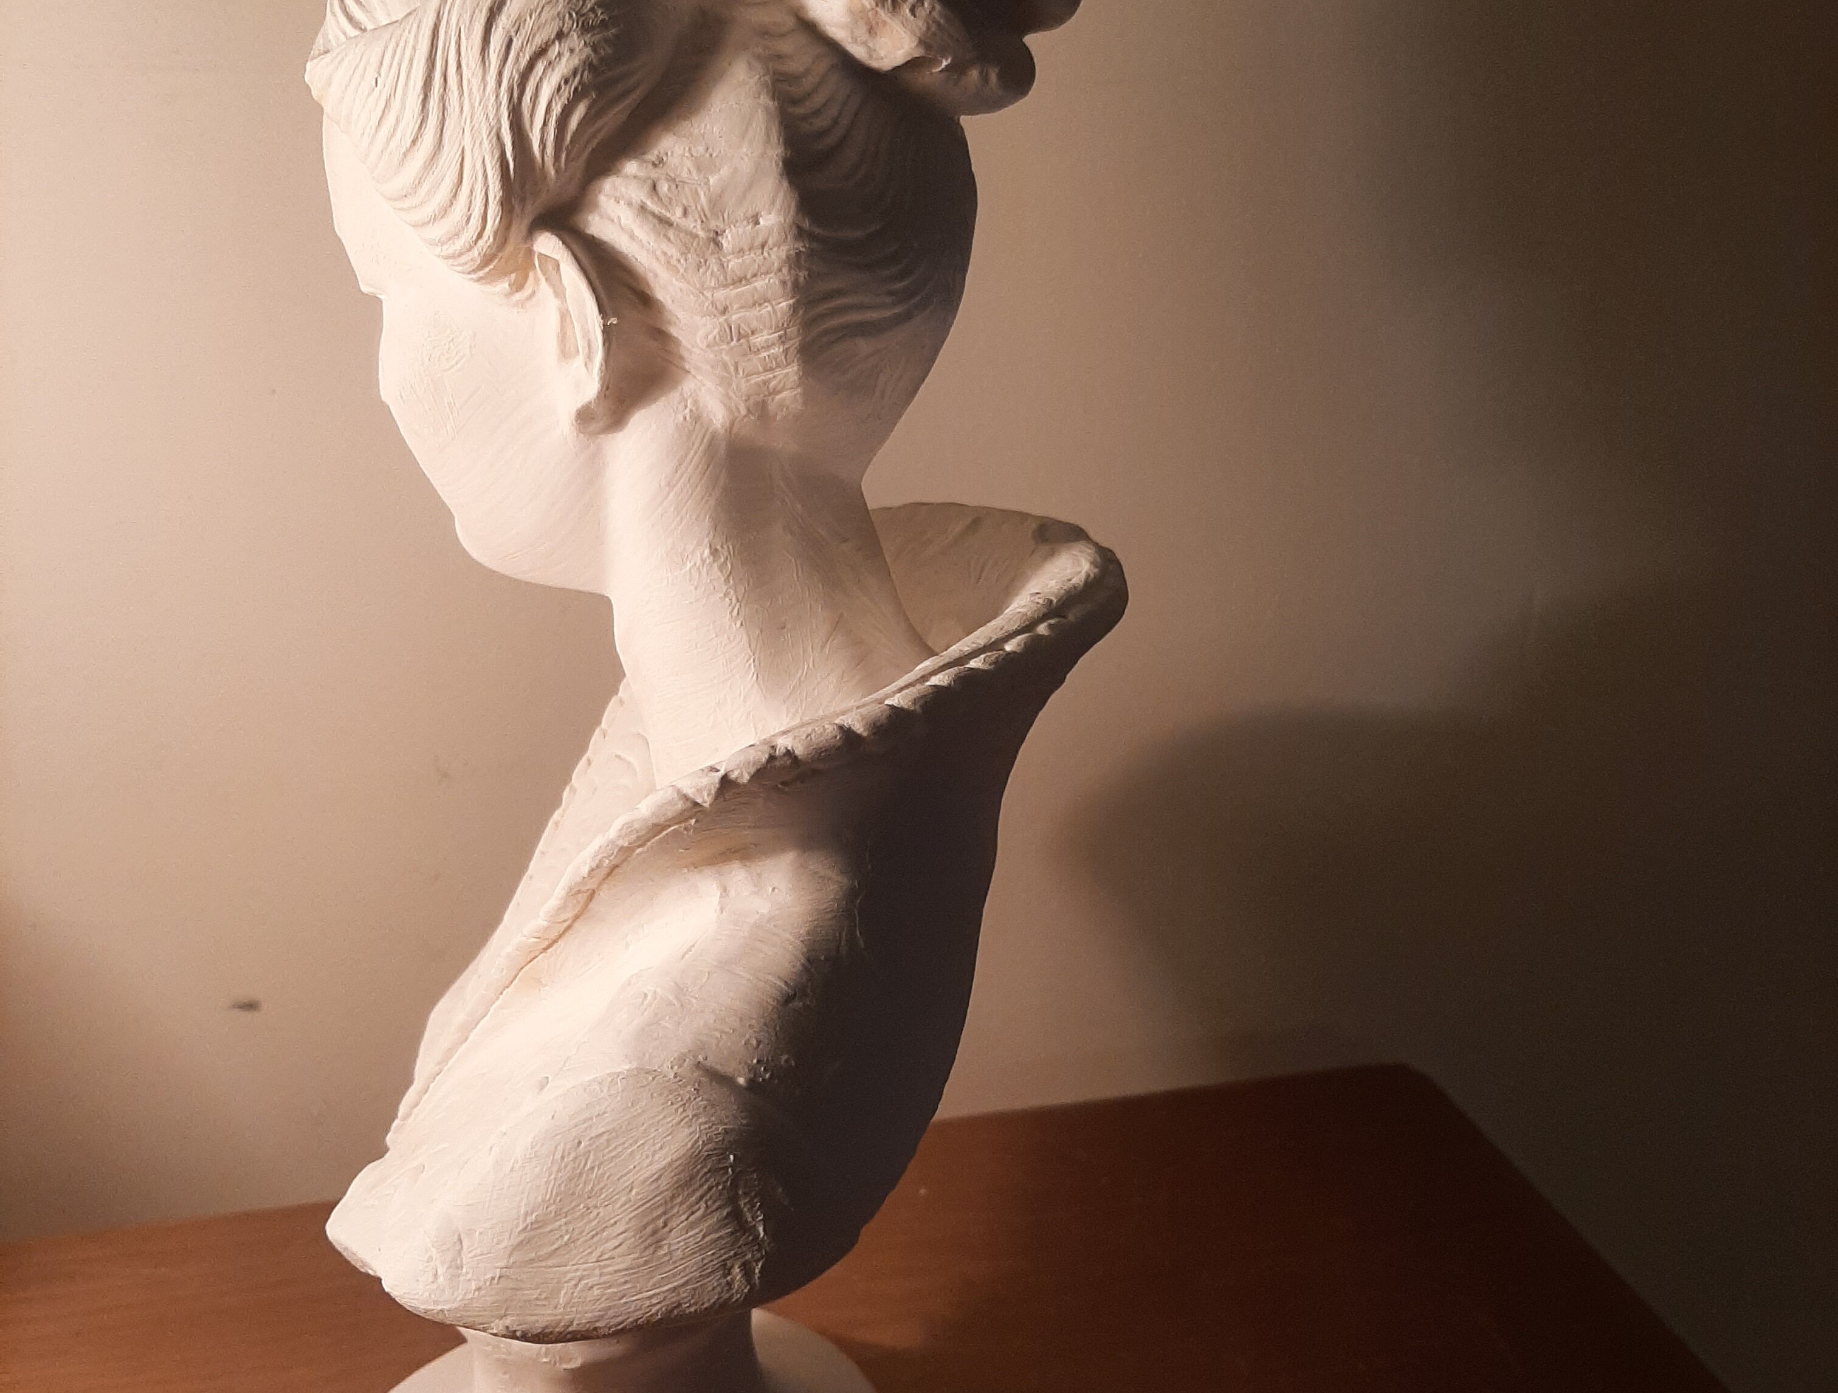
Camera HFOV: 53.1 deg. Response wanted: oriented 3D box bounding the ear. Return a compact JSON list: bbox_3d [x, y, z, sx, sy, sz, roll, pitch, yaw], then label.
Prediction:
[{"bbox_3d":[-0.072,-0.075,0.380,0.014,0.040,0.023,-16,13,-23],"label":"ear"}]

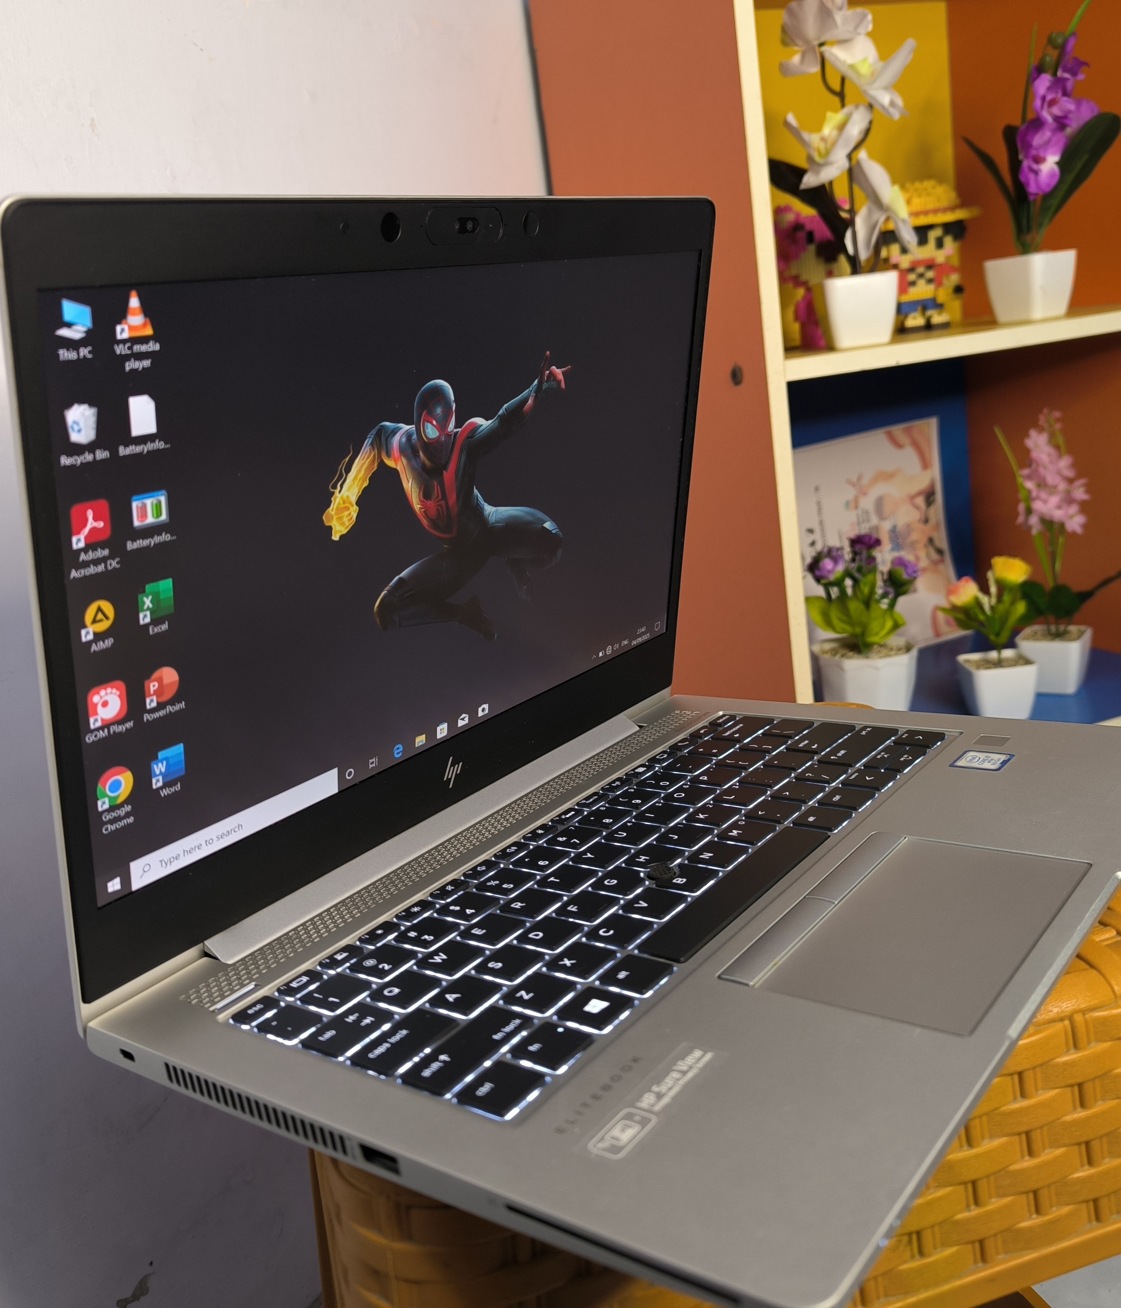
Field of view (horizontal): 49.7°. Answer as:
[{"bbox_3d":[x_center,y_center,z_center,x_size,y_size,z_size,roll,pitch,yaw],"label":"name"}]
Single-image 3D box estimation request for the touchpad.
[{"bbox_3d":[0.102,0.073,0.330,0.054,0.003,0.098,2,17,38],"label":"touchpad"}]

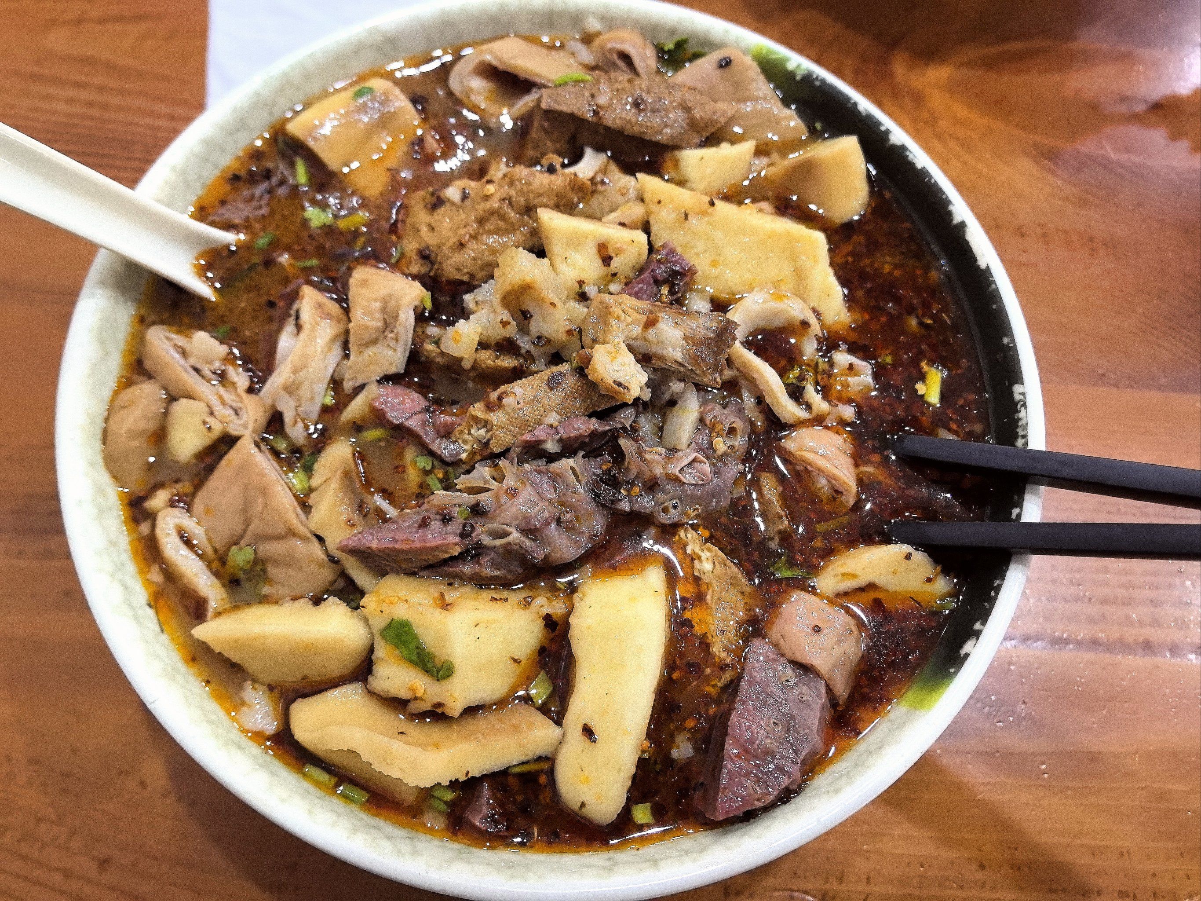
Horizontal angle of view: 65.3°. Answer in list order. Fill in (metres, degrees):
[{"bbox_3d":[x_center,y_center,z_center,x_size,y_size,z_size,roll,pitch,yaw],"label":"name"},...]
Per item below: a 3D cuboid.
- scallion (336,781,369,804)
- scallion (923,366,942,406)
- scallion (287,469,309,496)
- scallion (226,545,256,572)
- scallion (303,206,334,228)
[{"bbox_3d":[-0.055,0.076,0.207,0.006,0.003,0.003,23,73,3],"label":"scallion"},{"bbox_3d":[0.087,-0.017,0.245,0.004,0.004,0.010,11,73,-1],"label":"scallion"},{"bbox_3d":[-0.073,0.008,0.226,0.004,0.004,0.006,-20,76,-10],"label":"scallion"},{"bbox_3d":[-0.084,0.025,0.219,0.006,0.004,0.005,-9,74,-7],"label":"scallion"},{"bbox_3d":[-0.074,-0.062,0.247,0.008,0.003,0.005,13,73,0],"label":"scallion"}]

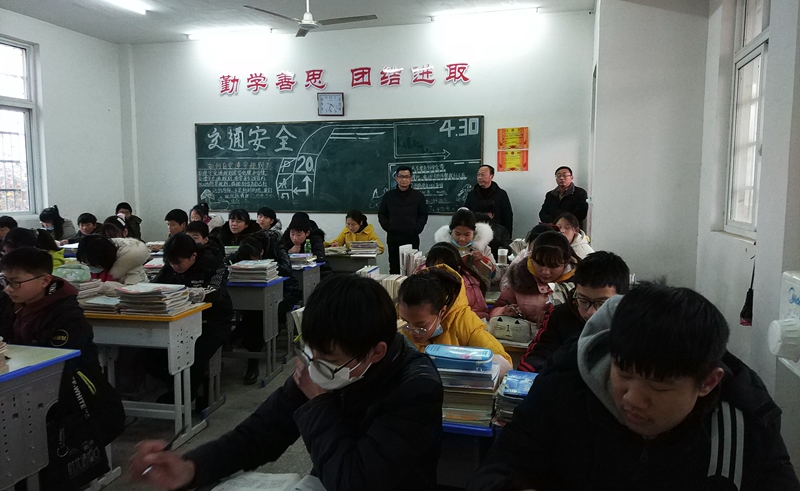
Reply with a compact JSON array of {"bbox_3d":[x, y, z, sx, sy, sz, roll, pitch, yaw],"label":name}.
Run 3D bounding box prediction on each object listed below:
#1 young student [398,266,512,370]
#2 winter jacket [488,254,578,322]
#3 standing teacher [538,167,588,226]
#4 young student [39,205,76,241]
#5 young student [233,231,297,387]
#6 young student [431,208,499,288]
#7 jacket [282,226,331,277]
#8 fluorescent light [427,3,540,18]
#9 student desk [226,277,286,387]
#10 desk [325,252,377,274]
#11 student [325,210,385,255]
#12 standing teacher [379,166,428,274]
[{"bbox_3d":[0.173,0.652,2.164,0.600,1.165,0.650,3,6,23],"label":"young student"},{"bbox_3d":[0.754,0.396,2.892,0.580,0.690,0.500,1,6,11],"label":"winter jacket"},{"bbox_3d":[1.837,-0.024,6.034,0.540,1.735,0.360,1,6,11],"label":"standing teacher"},{"bbox_3d":[-4.009,0.196,6.280,0.480,1.260,0.650,2,7,14],"label":"young student"},{"bbox_3d":[-1.175,0.433,4.607,0.550,1.180,0.800,2,7,14],"label":"young student"},{"bbox_3d":[0.491,0.407,4.131,0.540,1.340,0.680,2,7,14],"label":"young student"},{"bbox_3d":[-0.980,0.111,5.516,0.560,0.640,0.480,2,7,14],"label":"jacket"},{"bbox_3d":[0.951,-2.643,6.034,1.220,0.070,0.070,2,7,14],"label":"fluorescent light"},{"bbox_3d":[-1.263,0.650,4.259,0.600,0.735,0.400,1,6,11],"label":"student desk"},{"bbox_3d":[-0.515,0.463,6.139,0.600,0.730,0.400,1,6,11],"label":"desk"},{"bbox_3d":[-0.506,0.200,6.357,0.680,1.210,0.620,2,6,19],"label":"student"},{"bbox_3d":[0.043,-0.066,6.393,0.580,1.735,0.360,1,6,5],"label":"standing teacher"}]

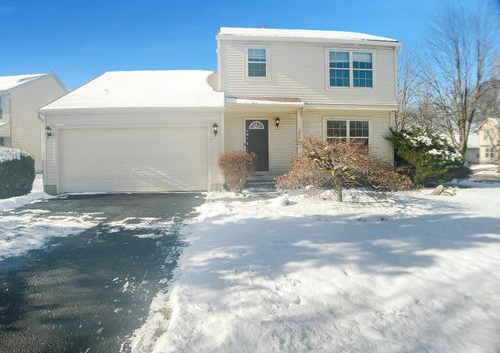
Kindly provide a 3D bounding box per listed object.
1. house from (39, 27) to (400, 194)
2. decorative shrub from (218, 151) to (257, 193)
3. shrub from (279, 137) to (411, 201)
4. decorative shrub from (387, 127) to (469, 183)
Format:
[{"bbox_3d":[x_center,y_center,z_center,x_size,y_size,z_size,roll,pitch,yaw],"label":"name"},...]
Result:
[{"bbox_3d":[-0.850,-3.400,18.200,12.600,7.500,10.300,-1,2,-5],"label":"house"},{"bbox_3d":[-0.408,-0.131,13.200,1.220,1.360,1.200,-1,2,0],"label":"decorative shrub"},{"bbox_3d":[2.520,-0.189,10.900,3.400,1.700,2.900,-1,2,0],"label":"shrub"},{"bbox_3d":[6.886,-0.810,15.600,3.150,2.100,2.700,-1,2,0],"label":"decorative shrub"}]

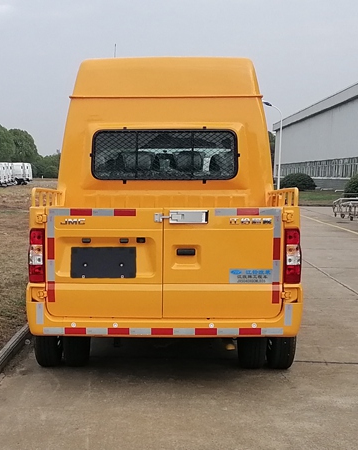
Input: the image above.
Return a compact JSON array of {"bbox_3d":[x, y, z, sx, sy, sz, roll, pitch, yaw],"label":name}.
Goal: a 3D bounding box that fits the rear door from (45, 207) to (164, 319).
[{"bbox_3d":[-0.516,0.264,3.250,0.805,0.770,0.100,0,6,-1],"label":"rear door"}]

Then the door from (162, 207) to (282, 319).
[{"bbox_3d":[0.299,0.260,3.283,0.828,0.775,0.120,0,6,-1],"label":"door"}]

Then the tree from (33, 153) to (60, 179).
[{"bbox_3d":[-30.808,-13.385,108.000,6.600,5.736,6.000,0,6,0],"label":"tree"}]

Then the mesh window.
[{"bbox_3d":[-0.126,-0.606,4.080,1.280,0.440,0.050,0,6,-1],"label":"mesh window"}]

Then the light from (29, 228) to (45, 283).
[{"bbox_3d":[-0.978,0.212,3.240,0.106,0.372,0.110,0,6,-1],"label":"light"}]

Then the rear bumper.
[{"bbox_3d":[-0.101,0.572,3.338,1.911,0.376,0.320,0,6,-1],"label":"rear bumper"}]

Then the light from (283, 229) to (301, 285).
[{"bbox_3d":[0.790,0.214,3.322,0.133,0.395,0.130,0,6,-1],"label":"light"}]

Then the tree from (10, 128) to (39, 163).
[{"bbox_3d":[-39.712,-17.902,118.000,8.800,12.786,8.600,0,6,0],"label":"tree"}]

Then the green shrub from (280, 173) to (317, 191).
[{"bbox_3d":[11.618,-4.161,45.500,3.450,1.720,3.400,0,6,0],"label":"green shrub"}]

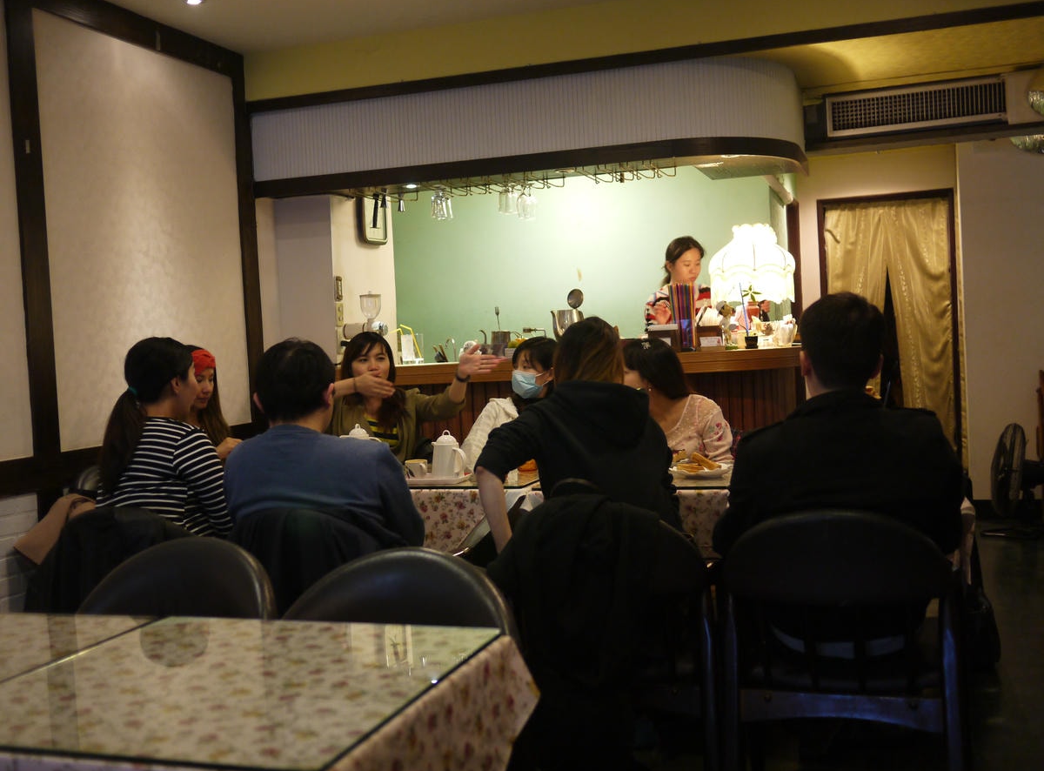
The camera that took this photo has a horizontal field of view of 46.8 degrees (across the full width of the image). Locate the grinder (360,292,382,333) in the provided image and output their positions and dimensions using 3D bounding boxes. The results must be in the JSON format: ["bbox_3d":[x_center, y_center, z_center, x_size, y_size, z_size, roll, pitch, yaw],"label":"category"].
[{"bbox_3d":[-0.717,-0.254,5.600,0.230,0.360,0.130,-2,2,19],"label":"grinder"}]

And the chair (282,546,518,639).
[{"bbox_3d":[-0.291,0.747,2.269,0.530,0.800,0.540,-2,2,18],"label":"chair"}]

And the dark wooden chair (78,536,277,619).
[{"bbox_3d":[-0.798,0.762,2.561,0.530,0.800,0.540,-2,2,18],"label":"dark wooden chair"}]

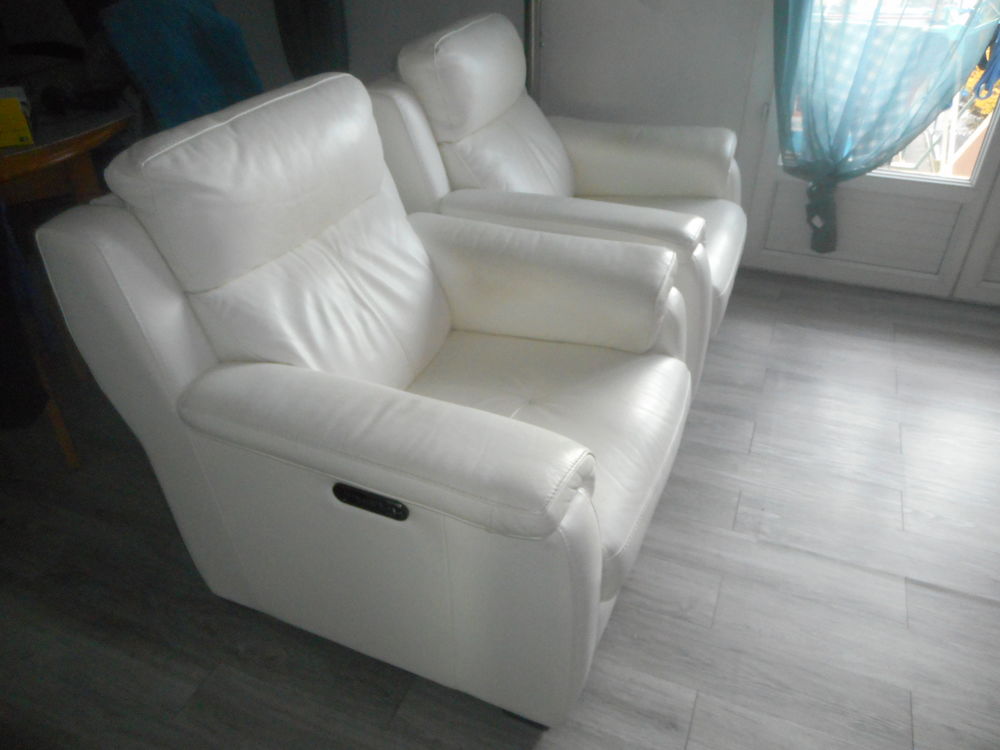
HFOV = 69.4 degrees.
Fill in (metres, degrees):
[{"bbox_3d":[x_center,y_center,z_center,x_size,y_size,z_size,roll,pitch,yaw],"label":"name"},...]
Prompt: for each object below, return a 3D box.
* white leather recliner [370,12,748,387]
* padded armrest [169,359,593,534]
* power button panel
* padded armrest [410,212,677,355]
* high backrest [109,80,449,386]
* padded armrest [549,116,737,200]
[{"bbox_3d":[0.245,-0.577,2.302,1.020,1.009,0.945,12,38,20],"label":"white leather recliner"},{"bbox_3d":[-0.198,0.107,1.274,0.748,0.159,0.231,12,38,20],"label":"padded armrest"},{"bbox_3d":[-0.216,0.212,1.205,0.146,0.045,0.015,12,38,20],"label":"power button panel"},{"bbox_3d":[0.083,-0.259,1.824,0.734,0.218,0.238,12,38,20],"label":"padded armrest"},{"bbox_3d":[-0.363,-0.250,1.530,0.272,0.612,0.646,1,33,27],"label":"high backrest"},{"bbox_3d":[0.452,-0.767,2.521,0.728,0.211,0.238,12,38,20],"label":"padded armrest"}]

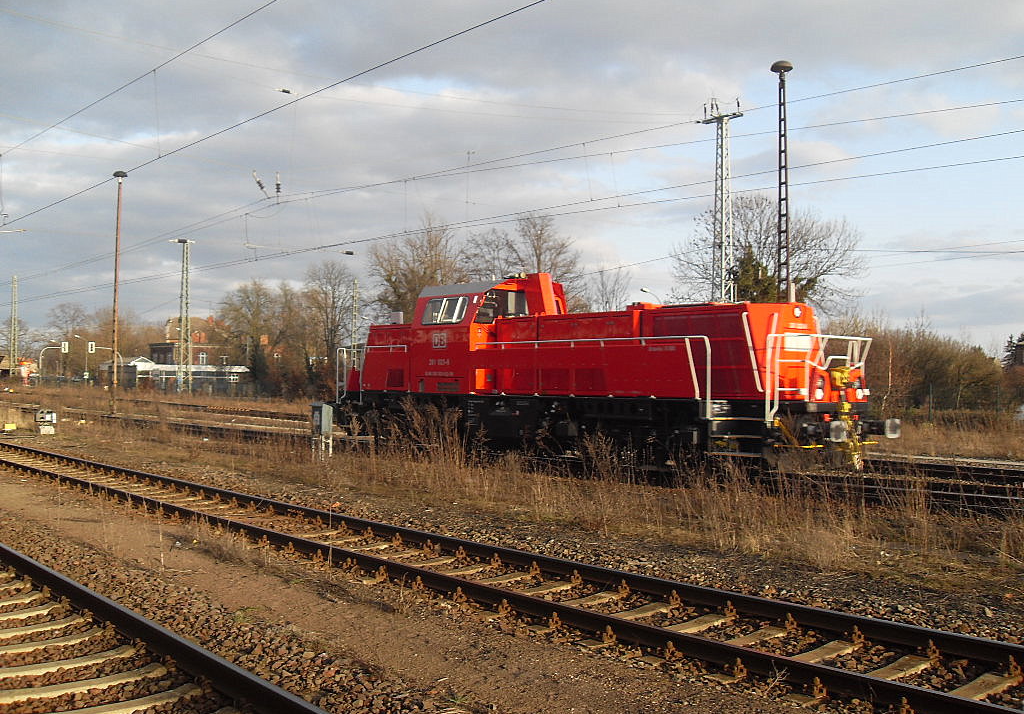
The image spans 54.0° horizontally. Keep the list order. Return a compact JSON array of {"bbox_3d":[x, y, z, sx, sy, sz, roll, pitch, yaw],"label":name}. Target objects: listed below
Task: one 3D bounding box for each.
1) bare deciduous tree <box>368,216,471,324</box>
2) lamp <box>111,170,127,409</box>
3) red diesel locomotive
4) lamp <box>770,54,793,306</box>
[{"bbox_3d":[-7.453,-3.984,79.873,8.500,14.860,8.500,0,-1,0],"label":"bare deciduous tree"},{"bbox_3d":[-19.947,-3.308,50.895,0.730,12.300,0.730,0,-1,0],"label":"lamp"},{"bbox_3d":[0.901,0.247,23.093,3.050,4.270,15.700,1,-1,-41],"label":"red diesel locomotive"},{"bbox_3d":[8.722,-3.489,32.395,0.730,12.250,0.730,0,-1,0],"label":"lamp"}]

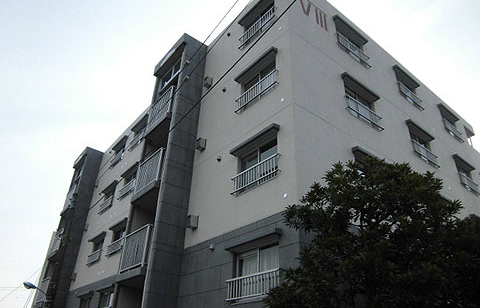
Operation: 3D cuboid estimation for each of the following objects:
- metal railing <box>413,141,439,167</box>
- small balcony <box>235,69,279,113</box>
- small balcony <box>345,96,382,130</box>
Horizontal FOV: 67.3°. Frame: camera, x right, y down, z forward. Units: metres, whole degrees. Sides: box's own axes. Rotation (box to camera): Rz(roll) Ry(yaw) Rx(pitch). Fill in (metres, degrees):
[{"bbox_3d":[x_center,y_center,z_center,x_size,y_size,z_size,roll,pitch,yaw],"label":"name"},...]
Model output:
[{"bbox_3d":[6.851,0.024,13.236,1.846,0.472,0.102,23,-36,-31],"label":"metal railing"},{"bbox_3d":[0.462,-1.727,10.236,0.140,0.465,1.780,24,-36,-31],"label":"small balcony"},{"bbox_3d":[3.931,-1.256,11.338,1.840,0.480,0.110,24,-36,-32],"label":"small balcony"}]

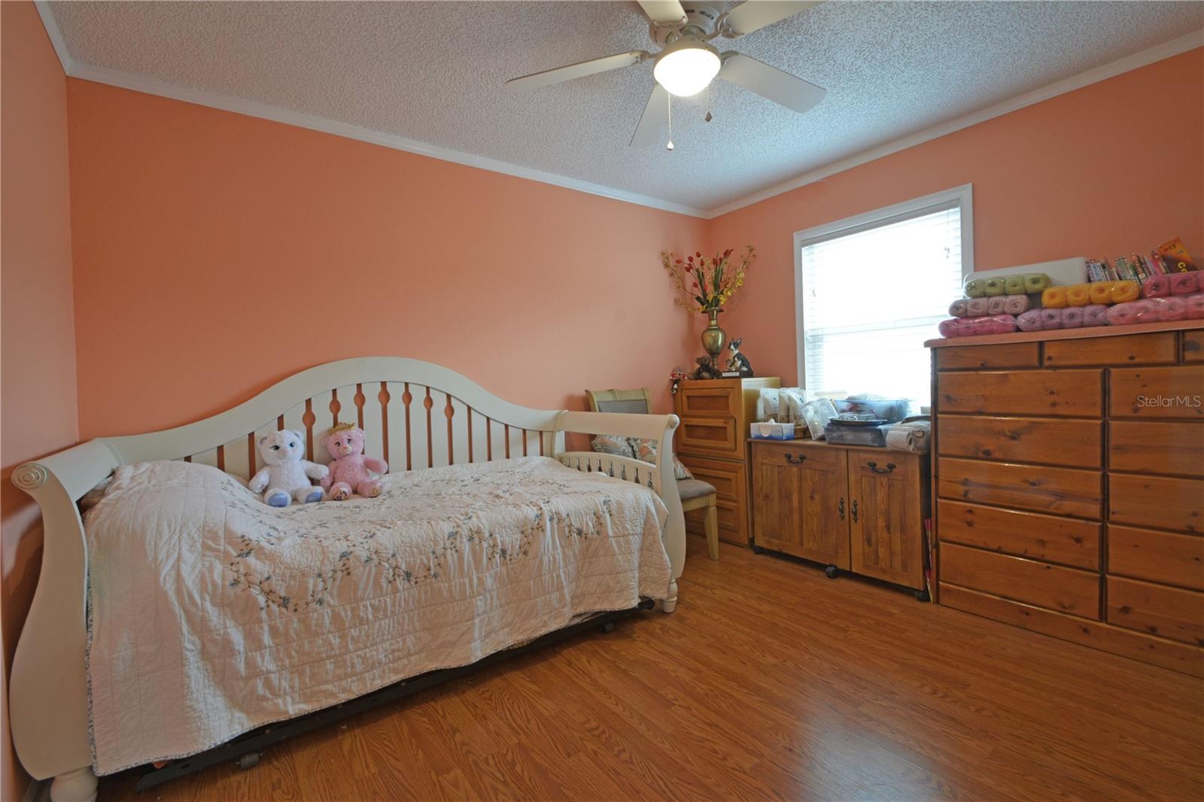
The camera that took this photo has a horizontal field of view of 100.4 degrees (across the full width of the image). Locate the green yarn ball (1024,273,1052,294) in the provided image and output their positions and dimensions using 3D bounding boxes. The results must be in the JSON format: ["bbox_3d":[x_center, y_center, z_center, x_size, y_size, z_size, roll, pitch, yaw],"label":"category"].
[{"bbox_3d":[1.877,-0.505,2.158,0.140,0.080,0.072,-3,2,-36],"label":"green yarn ball"}]

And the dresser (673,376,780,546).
[{"bbox_3d":[0.922,0.399,3.647,0.430,1.105,0.610,-4,3,-37],"label":"dresser"}]

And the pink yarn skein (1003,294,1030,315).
[{"bbox_3d":[1.805,-0.420,2.193,0.125,0.090,0.081,-4,3,-37],"label":"pink yarn skein"}]

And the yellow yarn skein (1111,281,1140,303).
[{"bbox_3d":[2.034,-0.423,1.949,0.140,0.080,0.071,-3,2,-36],"label":"yellow yarn skein"}]

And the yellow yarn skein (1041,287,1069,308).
[{"bbox_3d":[1.911,-0.436,2.116,0.140,0.087,0.067,-3,2,-36],"label":"yellow yarn skein"}]

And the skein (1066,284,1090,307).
[{"bbox_3d":[1.956,-0.431,2.056,0.140,0.086,0.067,-3,2,-36],"label":"skein"}]

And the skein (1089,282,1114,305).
[{"bbox_3d":[1.995,-0.428,2.003,0.140,0.083,0.067,-3,2,-36],"label":"skein"}]

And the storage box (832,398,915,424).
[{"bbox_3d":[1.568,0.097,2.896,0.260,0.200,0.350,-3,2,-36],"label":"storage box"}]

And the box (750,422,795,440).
[{"bbox_3d":[1.074,0.190,3.157,0.125,0.102,0.225,-4,3,-37],"label":"box"}]

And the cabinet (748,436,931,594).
[{"bbox_3d":[1.441,0.599,2.941,0.494,0.725,1.008,-4,3,-37],"label":"cabinet"}]

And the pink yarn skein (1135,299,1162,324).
[{"bbox_3d":[2.045,-0.329,1.874,0.150,0.086,0.068,-4,3,-37],"label":"pink yarn skein"}]

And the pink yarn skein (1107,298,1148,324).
[{"bbox_3d":[2.015,-0.342,1.923,0.125,0.096,0.112,-4,3,-37],"label":"pink yarn skein"}]

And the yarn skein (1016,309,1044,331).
[{"bbox_3d":[1.840,-0.342,2.141,0.150,0.093,0.080,-4,3,-37],"label":"yarn skein"}]

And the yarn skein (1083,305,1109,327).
[{"bbox_3d":[1.963,-0.338,1.992,0.125,0.081,0.074,-4,3,-37],"label":"yarn skein"}]

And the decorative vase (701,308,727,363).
[{"bbox_3d":[0.833,-0.418,3.726,0.180,0.525,0.180,-4,3,-37],"label":"decorative vase"}]

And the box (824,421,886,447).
[{"bbox_3d":[1.430,0.185,2.779,0.210,0.115,0.300,-4,3,-37],"label":"box"}]

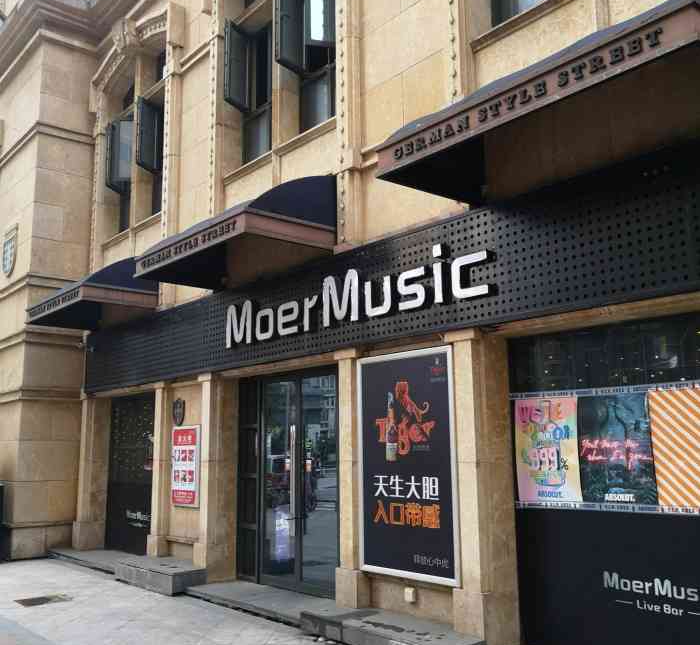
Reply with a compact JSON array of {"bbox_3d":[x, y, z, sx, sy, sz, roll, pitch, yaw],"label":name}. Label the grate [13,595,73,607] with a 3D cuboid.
[{"bbox_3d":[-3.440,3.148,8.204,0.535,0.036,0.331,7,-12,-39],"label":"grate"}]

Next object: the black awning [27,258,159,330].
[{"bbox_3d":[-3.984,-0.463,11.222,1.147,0.784,2.409,7,-12,-39],"label":"black awning"}]

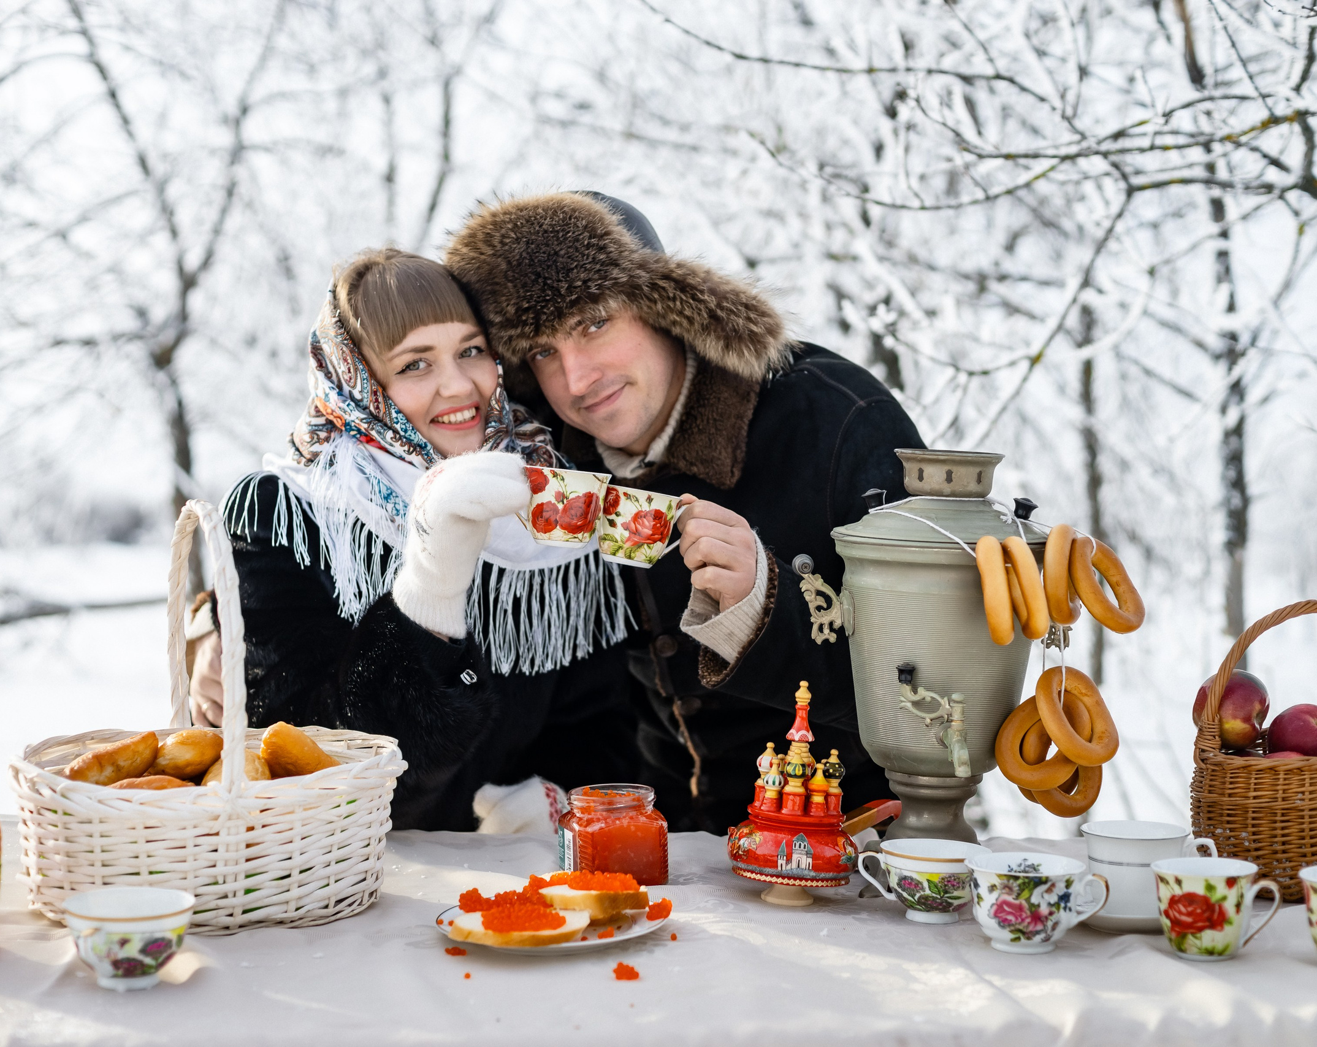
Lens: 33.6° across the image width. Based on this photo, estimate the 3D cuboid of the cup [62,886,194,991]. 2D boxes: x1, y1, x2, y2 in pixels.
[{"bbox_3d":[-0.395,0.310,1.604,0.094,0.058,0.112,0,2,10],"label":"cup"}]

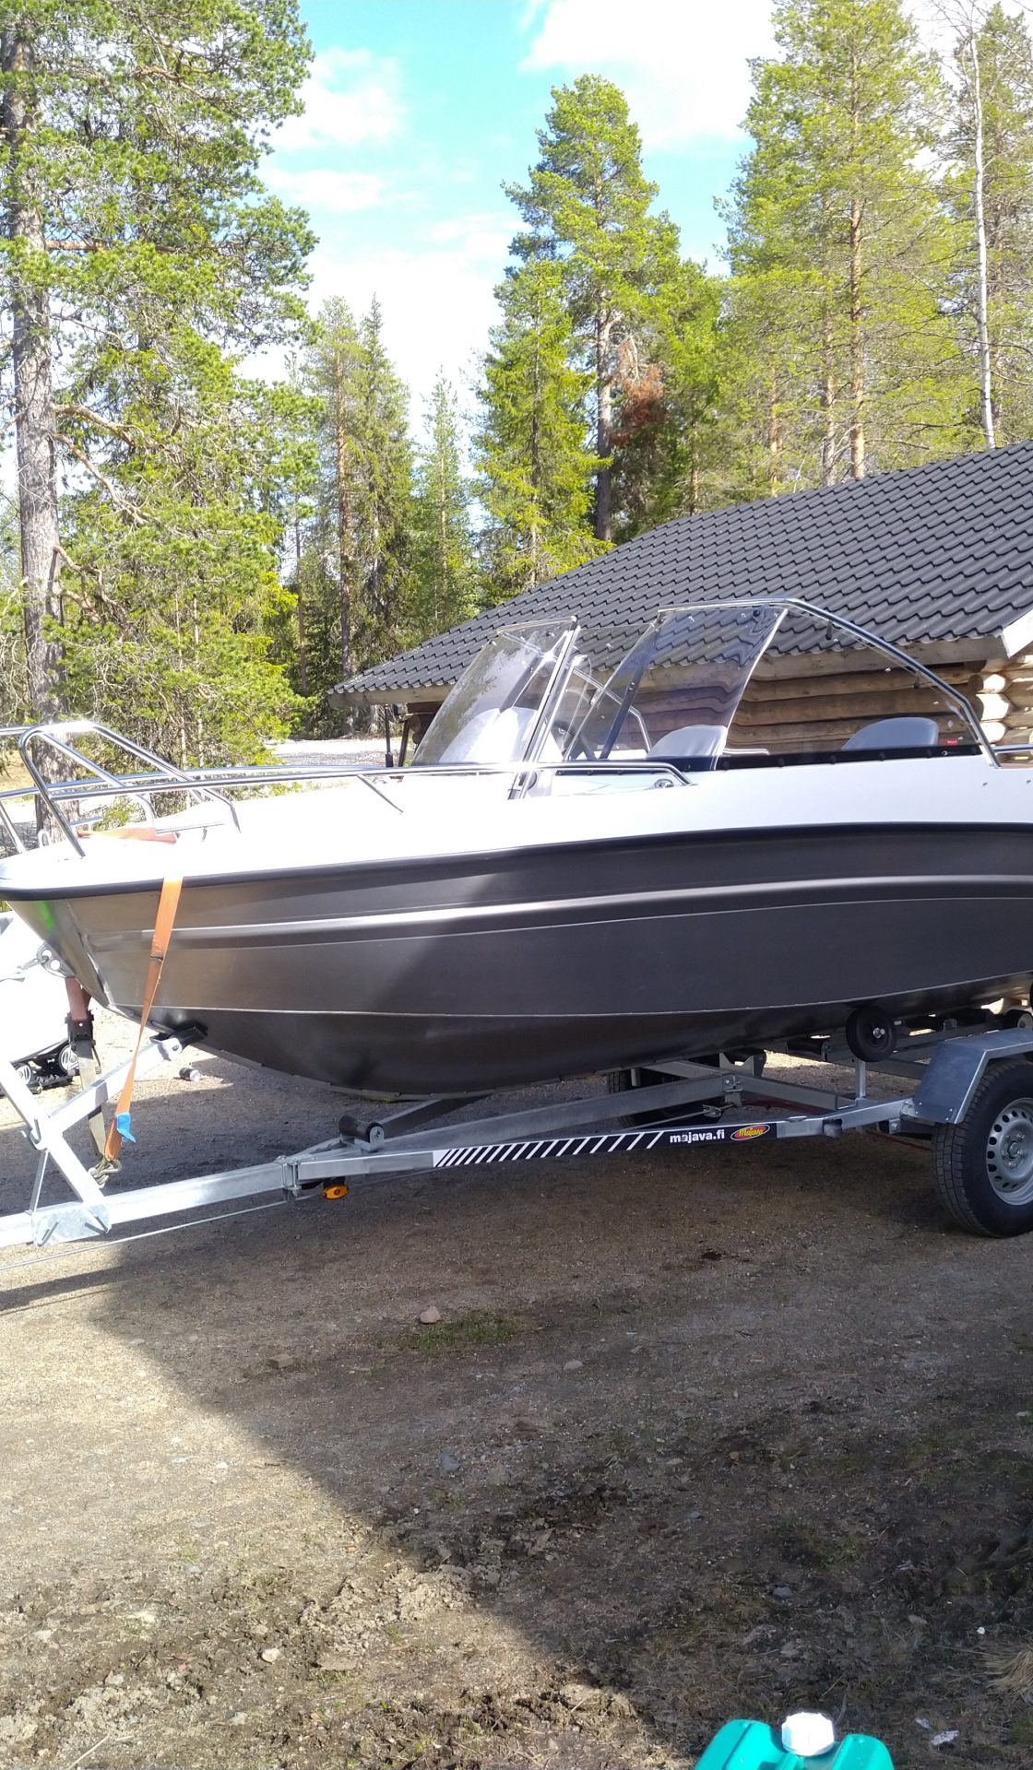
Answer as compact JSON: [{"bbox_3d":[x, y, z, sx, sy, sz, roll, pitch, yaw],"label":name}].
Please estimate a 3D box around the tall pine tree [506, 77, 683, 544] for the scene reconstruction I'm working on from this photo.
[{"bbox_3d":[1.786,-8.509,32.092,3.600,15.440,3.600,-1,4,0],"label":"tall pine tree"}]

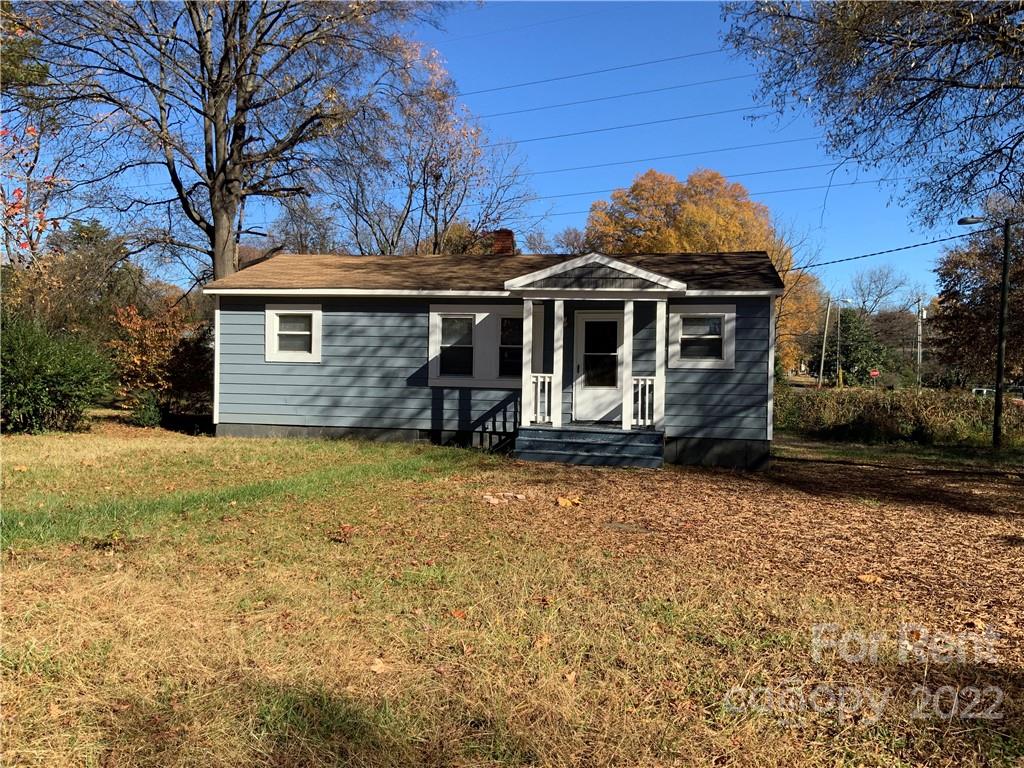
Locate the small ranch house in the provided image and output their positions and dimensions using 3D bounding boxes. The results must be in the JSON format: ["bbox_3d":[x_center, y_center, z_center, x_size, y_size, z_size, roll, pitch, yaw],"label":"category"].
[{"bbox_3d":[-0.206,-0.800,19.270,11.450,4.490,8.100,1,0,11],"label":"small ranch house"}]

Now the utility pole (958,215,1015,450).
[{"bbox_3d":[13.053,-1.410,23.600,1.550,6.480,0.400,1,0,11],"label":"utility pole"}]

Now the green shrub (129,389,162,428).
[{"bbox_3d":[-8.459,0.548,19.800,0.750,0.870,0.750,1,0,11],"label":"green shrub"}]

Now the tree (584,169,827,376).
[{"bbox_3d":[12.370,-6.691,56.000,15.500,14.750,14.500,1,0,11],"label":"tree"}]

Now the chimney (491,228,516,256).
[{"bbox_3d":[-0.196,-3.239,20.153,0.520,0.780,0.500,1,0,11],"label":"chimney"}]

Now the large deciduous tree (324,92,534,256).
[{"bbox_3d":[-3.270,-5.251,34.000,8.400,12.600,8.000,1,0,11],"label":"large deciduous tree"}]

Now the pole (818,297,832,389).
[{"bbox_3d":[26.252,-3.315,72.000,0.300,8.100,0.300,6,0,11],"label":"pole"}]

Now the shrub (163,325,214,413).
[{"bbox_3d":[-9.311,-0.452,25.000,2.100,2.680,2.000,1,0,11],"label":"shrub"}]

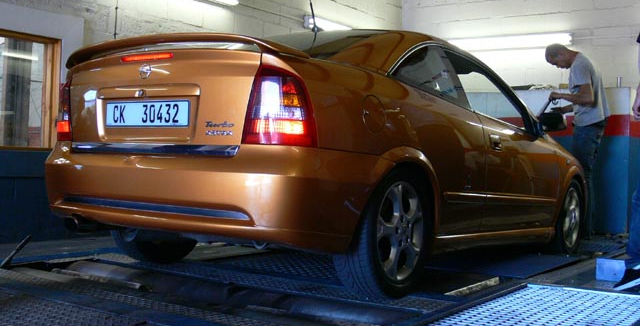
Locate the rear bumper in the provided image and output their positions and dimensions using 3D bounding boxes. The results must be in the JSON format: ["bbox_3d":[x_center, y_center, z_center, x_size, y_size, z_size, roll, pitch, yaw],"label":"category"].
[{"bbox_3d":[-0.581,0.125,3.422,1.690,0.420,0.730,2,-1,35],"label":"rear bumper"}]

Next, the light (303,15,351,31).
[{"bbox_3d":[0.277,-1.395,7.919,0.090,0.125,1.550,3,1,35],"label":"light"}]

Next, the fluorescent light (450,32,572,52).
[{"bbox_3d":[2.003,-1.339,8.203,1.550,0.135,0.090,3,1,35],"label":"fluorescent light"}]

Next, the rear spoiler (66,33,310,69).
[{"bbox_3d":[-0.678,-0.489,3.252,1.380,0.125,0.310,2,-1,35],"label":"rear spoiler"}]

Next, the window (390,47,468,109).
[{"bbox_3d":[0.565,-0.502,3.924,0.080,0.360,0.860,-20,-13,36],"label":"window"}]

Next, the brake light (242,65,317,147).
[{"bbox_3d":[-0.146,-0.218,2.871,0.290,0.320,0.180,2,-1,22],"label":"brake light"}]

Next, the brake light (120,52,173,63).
[{"bbox_3d":[-0.743,-0.450,3.162,0.325,0.028,0.040,2,-1,35],"label":"brake light"}]

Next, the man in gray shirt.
[{"bbox_3d":[2.329,-0.199,6.662,0.540,1.761,0.490,2,0,20],"label":"man in gray shirt"}]

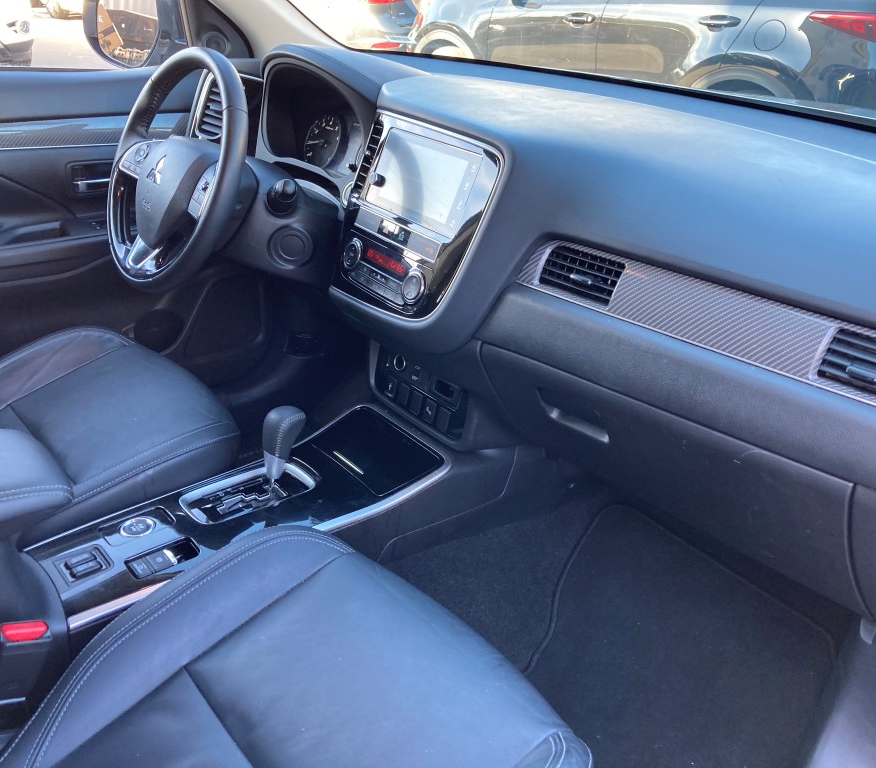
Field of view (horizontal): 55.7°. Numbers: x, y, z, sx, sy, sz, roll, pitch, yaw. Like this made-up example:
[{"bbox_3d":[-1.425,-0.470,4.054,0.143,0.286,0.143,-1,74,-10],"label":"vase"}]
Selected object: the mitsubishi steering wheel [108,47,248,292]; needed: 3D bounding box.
[{"bbox_3d":[-0.391,-0.318,1.247,0.105,0.372,0.375,12,14,-46],"label":"mitsubishi steering wheel"}]

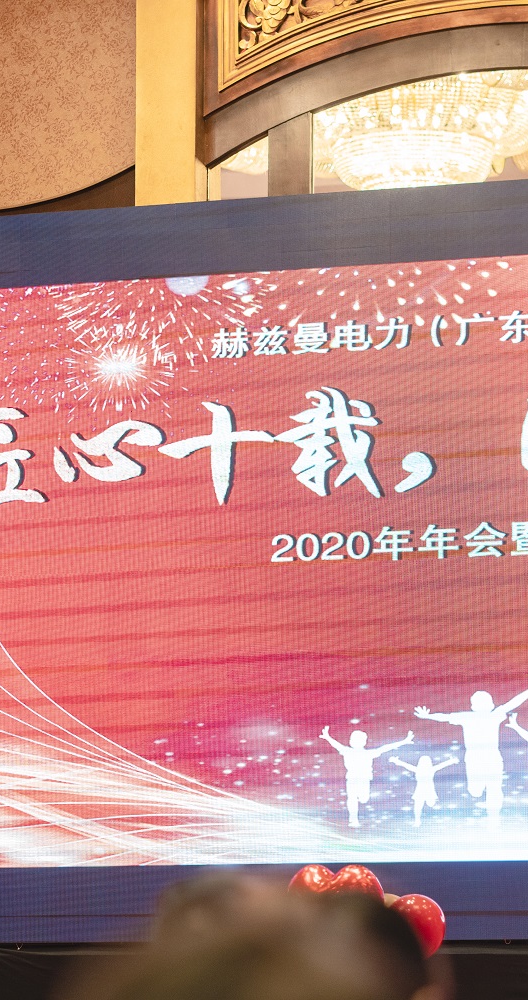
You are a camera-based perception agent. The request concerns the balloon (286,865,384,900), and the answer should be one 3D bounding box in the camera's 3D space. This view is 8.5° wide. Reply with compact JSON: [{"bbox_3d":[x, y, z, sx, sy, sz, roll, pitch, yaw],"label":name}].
[{"bbox_3d":[0.240,1.367,11.700,0.330,0.330,0.200,0,-7,0],"label":"balloon"}]

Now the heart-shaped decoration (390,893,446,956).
[{"bbox_3d":[0.497,1.410,11.700,0.210,0.220,0.210,0,-7,0],"label":"heart-shaped decoration"}]

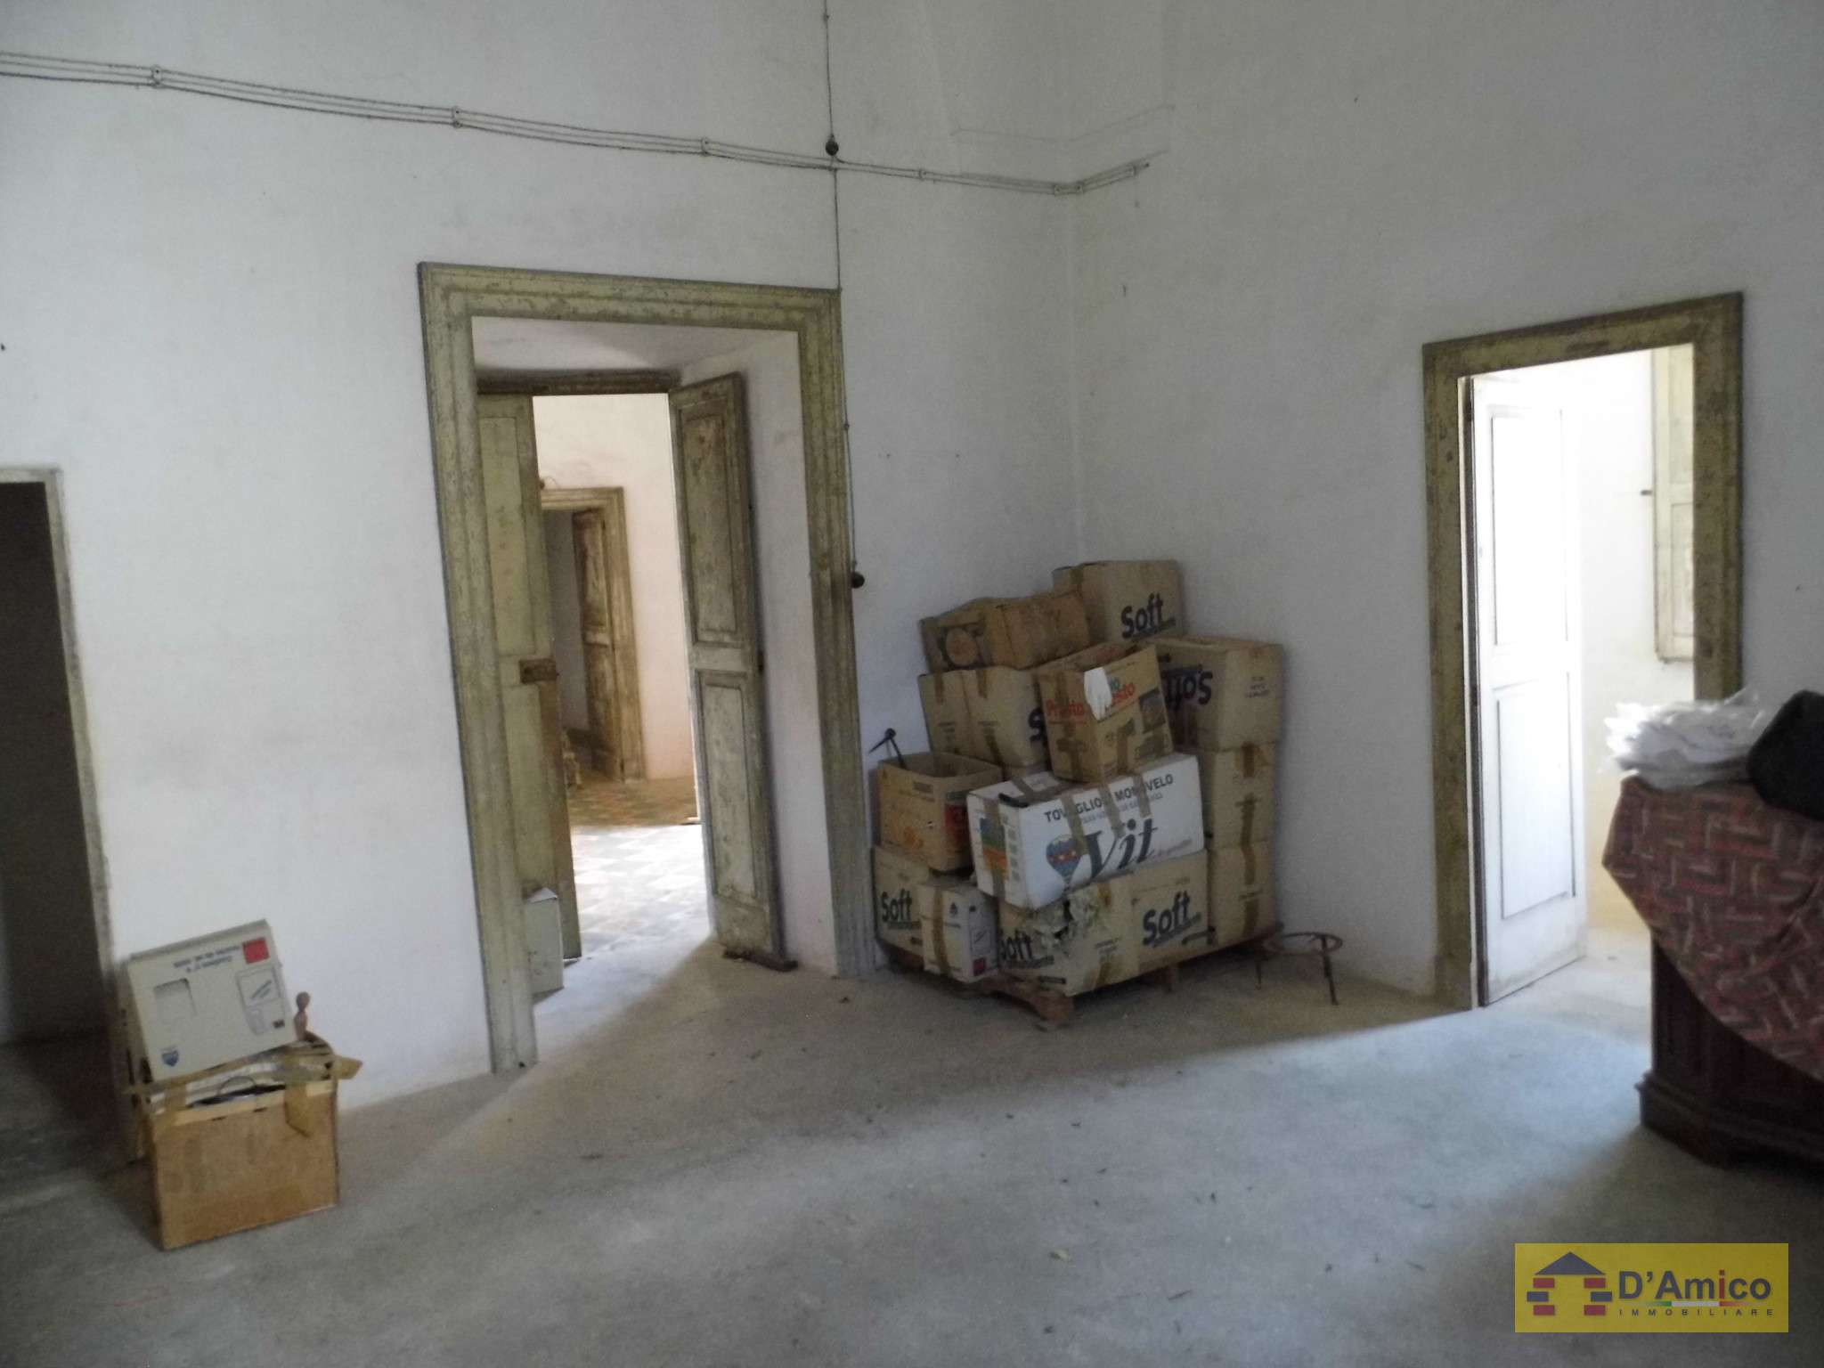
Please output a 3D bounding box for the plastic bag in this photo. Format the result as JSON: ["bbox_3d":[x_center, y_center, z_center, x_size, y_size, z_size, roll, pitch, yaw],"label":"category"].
[{"bbox_3d":[2.031,0.135,3.435,0.370,0.200,0.280,0,6,29],"label":"plastic bag"}]

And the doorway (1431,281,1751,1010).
[{"bbox_3d":[2.041,0.008,4.007,0.170,2.170,0.941,-7,7,-34],"label":"doorway"}]

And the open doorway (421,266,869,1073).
[{"bbox_3d":[-0.867,-0.087,4.618,1.462,2.576,0.200,-7,7,-33],"label":"open doorway"}]

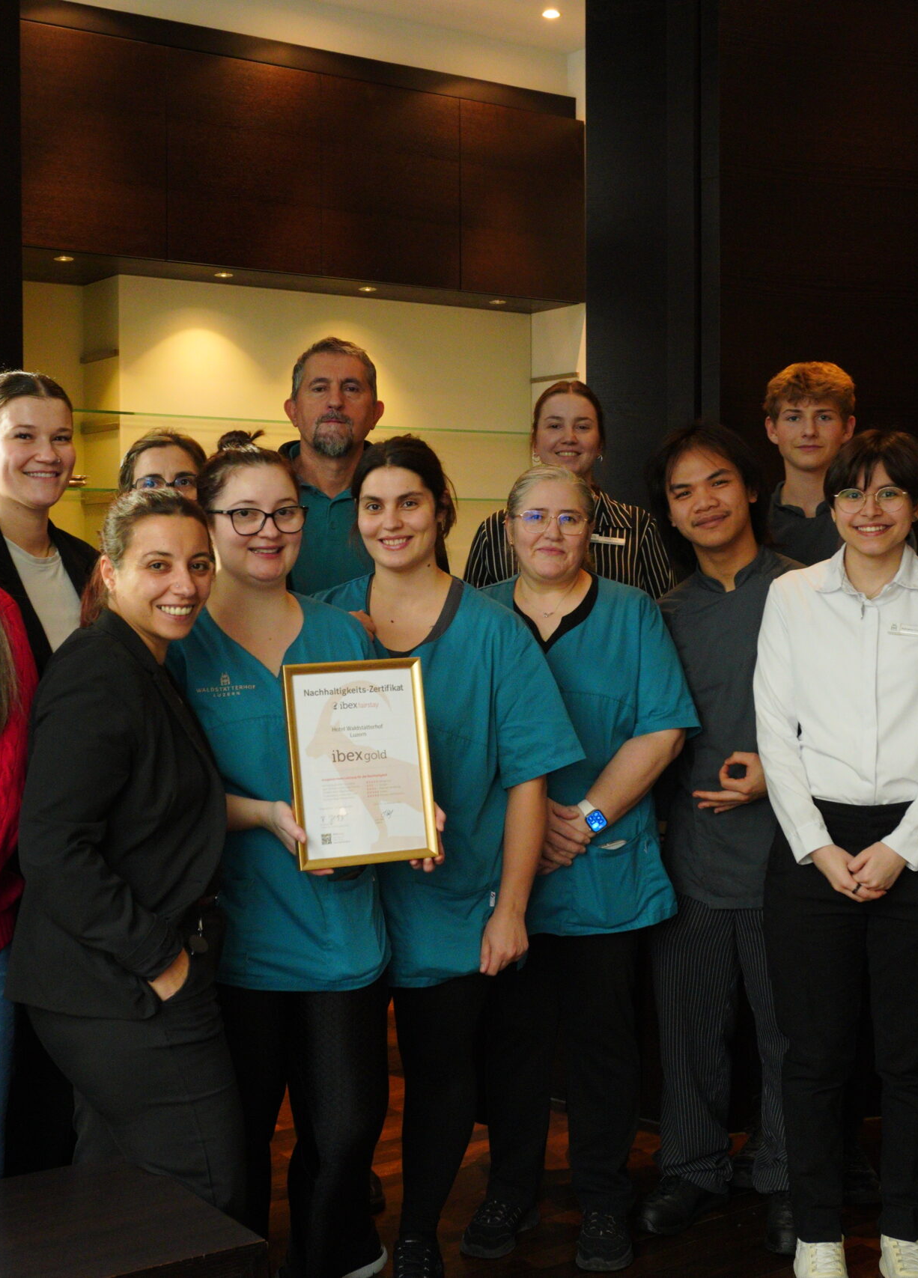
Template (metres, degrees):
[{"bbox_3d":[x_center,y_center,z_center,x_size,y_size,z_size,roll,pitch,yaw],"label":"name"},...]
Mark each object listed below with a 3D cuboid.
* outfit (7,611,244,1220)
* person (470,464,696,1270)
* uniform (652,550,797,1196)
[{"bbox_3d":[-0.487,0.568,2.680,0.340,1.217,0.420,1,2,41],"label":"outfit"},{"bbox_3d":[0.195,0.432,3.550,0.540,1.540,0.340,0,2,6],"label":"person"},{"bbox_3d":[0.541,0.478,3.620,0.470,1.314,0.290,0,2,12],"label":"uniform"}]

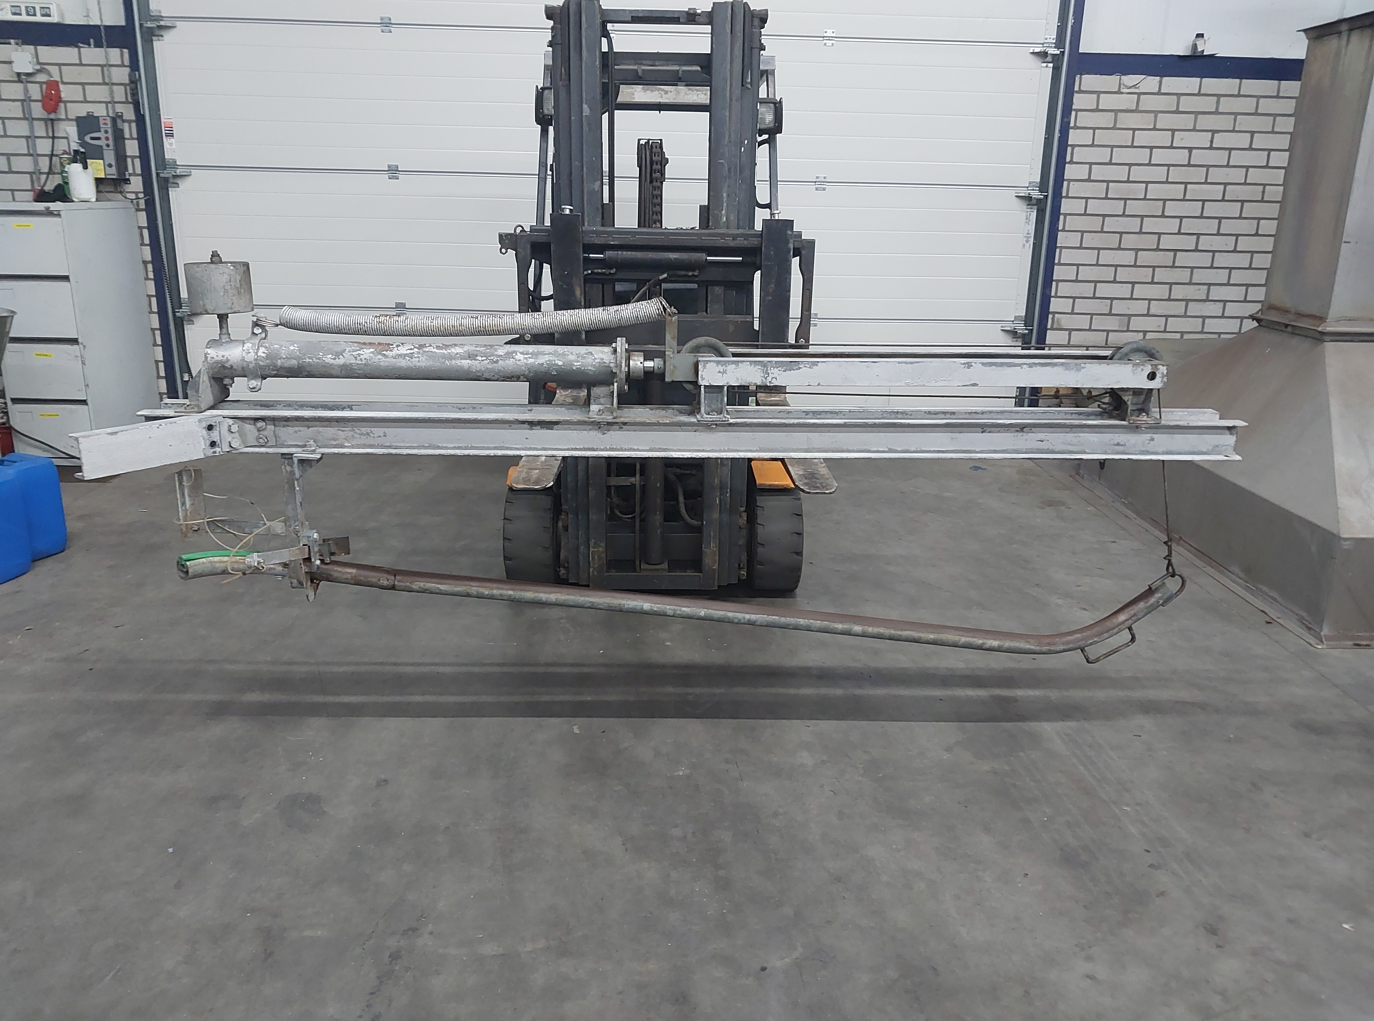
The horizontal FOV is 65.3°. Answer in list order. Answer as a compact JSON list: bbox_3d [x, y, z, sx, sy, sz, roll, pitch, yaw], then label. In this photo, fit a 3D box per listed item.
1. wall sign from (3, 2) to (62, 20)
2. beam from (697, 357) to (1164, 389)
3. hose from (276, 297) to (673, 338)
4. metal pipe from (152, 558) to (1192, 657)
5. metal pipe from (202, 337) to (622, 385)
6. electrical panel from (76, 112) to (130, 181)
[{"bbox_3d":[-3.482,-2.629,5.663,0.332,0.090,0.070,1,16,-2],"label":"wall sign"},{"bbox_3d":[0.630,-0.350,2.737,1.212,0.062,0.050,0,16,-5],"label":"beam"},{"bbox_3d":[-0.524,-0.484,2.689,0.984,0.100,0.053,0,16,-5],"label":"hose"},{"bbox_3d":[-0.011,0.253,2.811,2.613,0.235,0.070,1,16,-1],"label":"metal pipe"},{"bbox_3d":[-0.680,-0.375,2.706,1.041,0.093,0.093,0,16,-5],"label":"metal pipe"},{"bbox_3d":[-3.174,-1.972,5.830,0.189,0.332,0.120,1,16,-2],"label":"electrical panel"}]

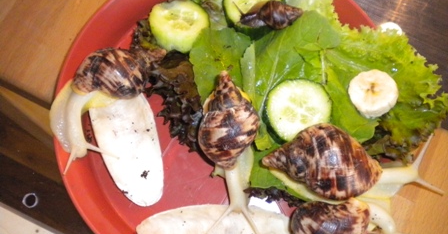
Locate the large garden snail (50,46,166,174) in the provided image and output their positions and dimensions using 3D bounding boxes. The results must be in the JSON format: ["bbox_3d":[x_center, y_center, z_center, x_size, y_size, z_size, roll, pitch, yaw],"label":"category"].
[{"bbox_3d":[-0.088,-0.006,0.394,0.060,0.042,0.108,32,78,8],"label":"large garden snail"}]

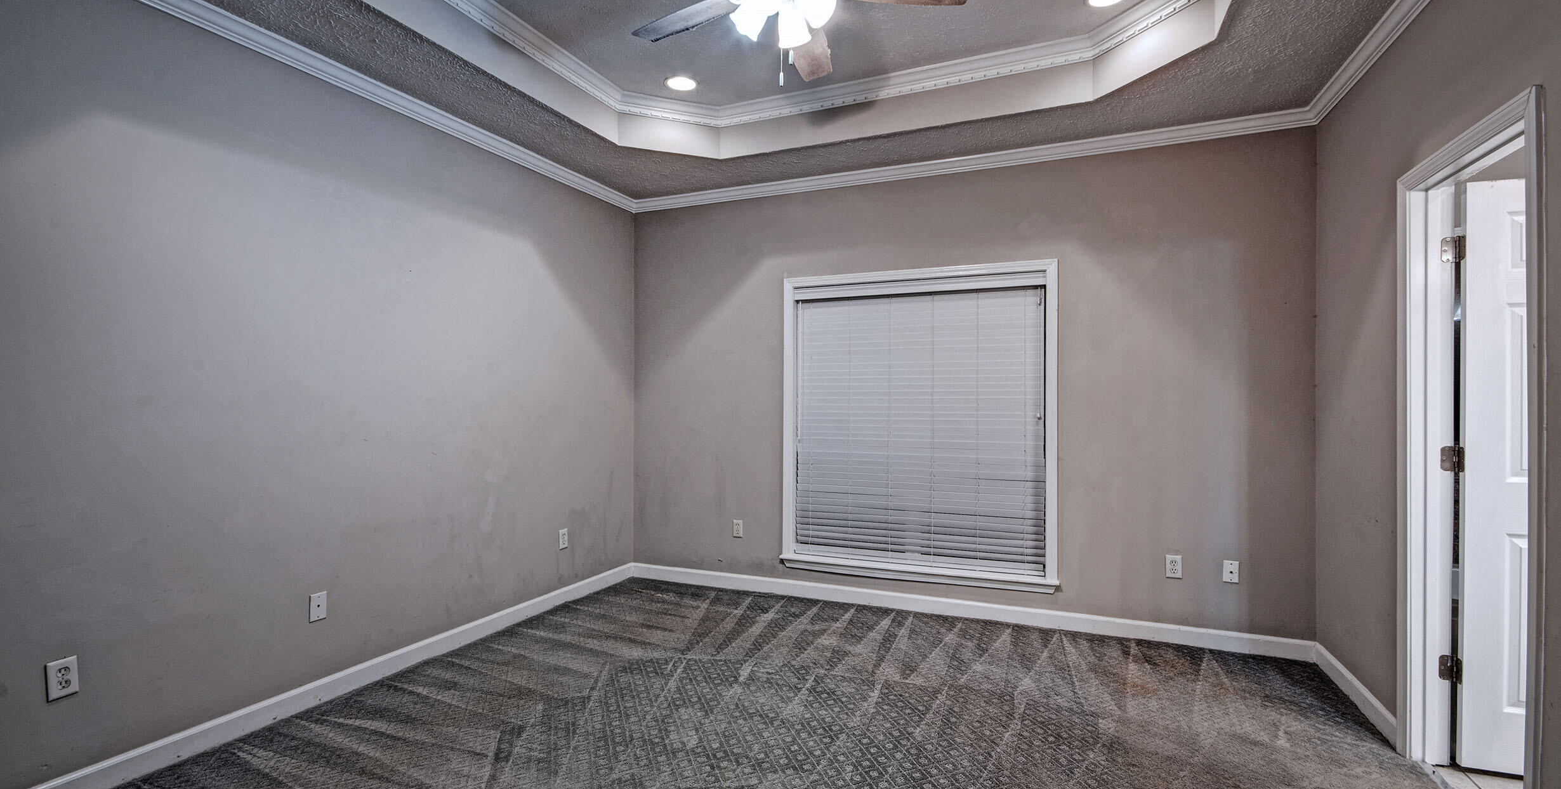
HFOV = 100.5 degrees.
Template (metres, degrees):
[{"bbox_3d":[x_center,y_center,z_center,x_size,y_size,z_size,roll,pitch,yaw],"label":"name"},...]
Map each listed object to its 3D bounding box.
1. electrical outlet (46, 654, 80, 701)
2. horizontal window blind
[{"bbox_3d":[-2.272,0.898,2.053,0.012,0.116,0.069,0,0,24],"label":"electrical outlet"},{"bbox_3d":[0.816,0.207,4.007,1.512,1.660,0.050,0,0,22],"label":"horizontal window blind"}]

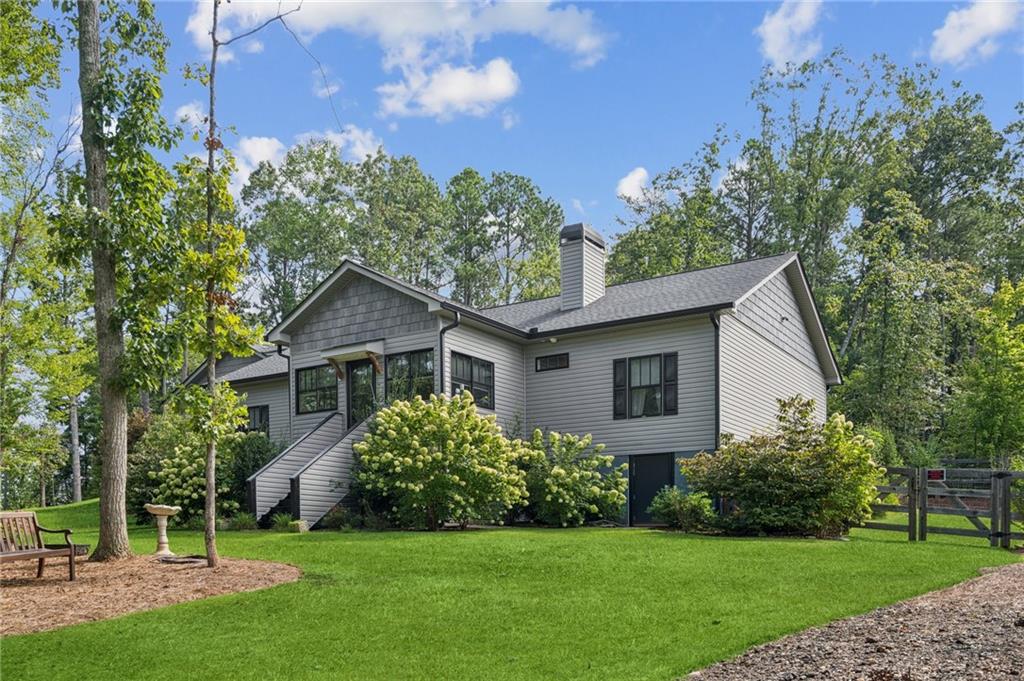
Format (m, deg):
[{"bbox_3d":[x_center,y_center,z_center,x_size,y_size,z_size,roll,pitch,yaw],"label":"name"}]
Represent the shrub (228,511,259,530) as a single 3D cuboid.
[{"bbox_3d":[-5.994,4.030,18.400,0.640,0.420,0.550,0,-8,0],"label":"shrub"}]

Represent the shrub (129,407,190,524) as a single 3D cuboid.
[{"bbox_3d":[-9.510,3.436,22.300,2.200,2.900,2.200,0,-8,0],"label":"shrub"}]

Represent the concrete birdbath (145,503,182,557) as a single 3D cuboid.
[{"bbox_3d":[-5.159,2.812,12.200,0.550,0.740,0.550,0,-8,0],"label":"concrete birdbath"}]

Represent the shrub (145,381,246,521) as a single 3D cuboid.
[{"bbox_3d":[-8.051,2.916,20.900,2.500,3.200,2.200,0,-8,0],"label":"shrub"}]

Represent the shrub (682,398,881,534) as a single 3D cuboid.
[{"bbox_3d":[5.831,2.727,17.700,4.000,2.850,3.100,0,-8,0],"label":"shrub"}]

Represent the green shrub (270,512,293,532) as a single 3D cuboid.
[{"bbox_3d":[-5.062,3.997,18.100,0.480,0.420,0.450,0,-8,0],"label":"green shrub"}]

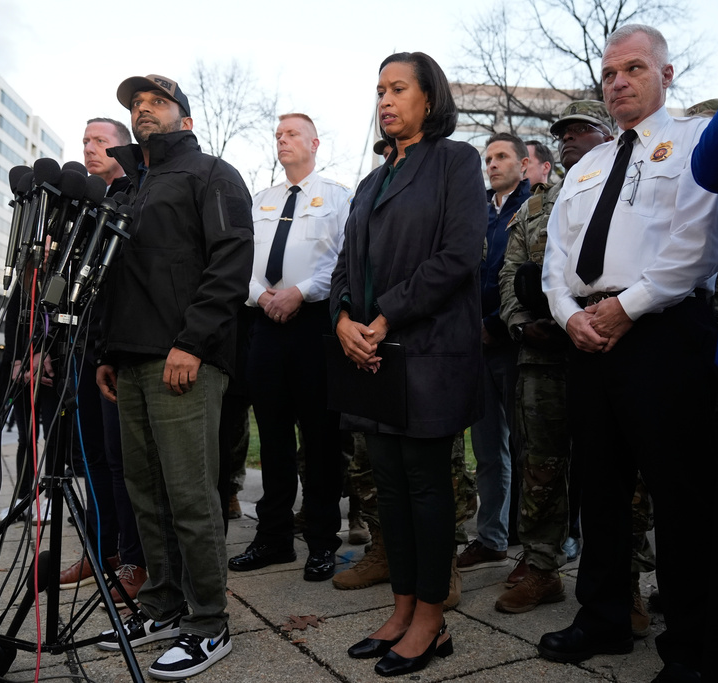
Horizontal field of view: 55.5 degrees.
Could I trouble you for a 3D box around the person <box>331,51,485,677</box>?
[{"bbox_3d":[0.152,0.024,1.979,0.370,1.710,0.470,4,-6,-35],"label":"person"}]

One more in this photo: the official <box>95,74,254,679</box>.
[{"bbox_3d":[-0.528,0.029,2.009,0.530,1.710,0.400,-4,-6,43],"label":"official"}]

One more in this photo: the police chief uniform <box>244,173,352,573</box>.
[{"bbox_3d":[-0.273,0.130,2.896,0.540,1.620,0.360,-2,-5,25],"label":"police chief uniform"}]

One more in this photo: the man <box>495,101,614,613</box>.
[{"bbox_3d":[0.774,0.028,2.413,0.410,1.800,0.560,4,-6,-40],"label":"man"}]

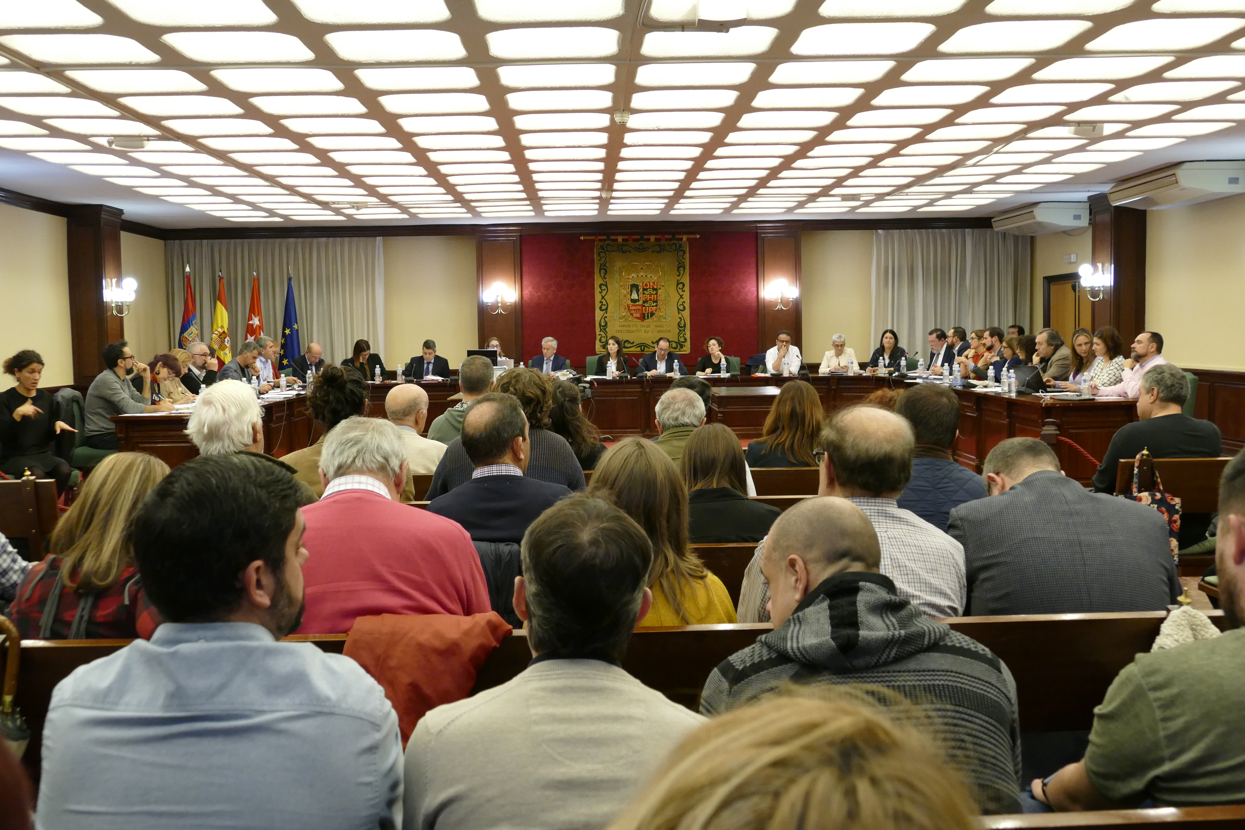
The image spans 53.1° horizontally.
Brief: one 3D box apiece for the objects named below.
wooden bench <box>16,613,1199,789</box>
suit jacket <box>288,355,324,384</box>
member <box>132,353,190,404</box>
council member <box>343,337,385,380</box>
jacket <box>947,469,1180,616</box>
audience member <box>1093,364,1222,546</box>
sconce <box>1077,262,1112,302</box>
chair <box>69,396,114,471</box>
[{"bbox_3d":[-0.062,0.825,2.662,2.510,0.850,0.520,-1,4,-2],"label":"wooden bench"},{"bbox_3d":[-3.830,-0.430,15.243,0.480,0.594,0.420,-2,4,-13],"label":"suit jacket"},{"bbox_3d":[-3.808,0.078,10.365,0.740,1.184,0.480,0,4,21],"label":"member"},{"bbox_3d":[-3.331,-0.339,16.018,0.500,1.297,0.750,-2,4,-15],"label":"council member"},{"bbox_3d":[0.980,0.452,2.789,0.530,0.660,0.460,-1,4,-2],"label":"jacket"},{"bbox_3d":[2.365,0.345,5.631,0.580,1.180,0.800,-2,4,-14],"label":"audience member"},{"bbox_3d":[5.163,-1.458,13.671,0.270,0.430,0.400,-1,4,-2],"label":"sconce"},{"bbox_3d":[-4.103,0.260,10.018,0.610,1.000,0.540,-1,4,-2],"label":"chair"}]

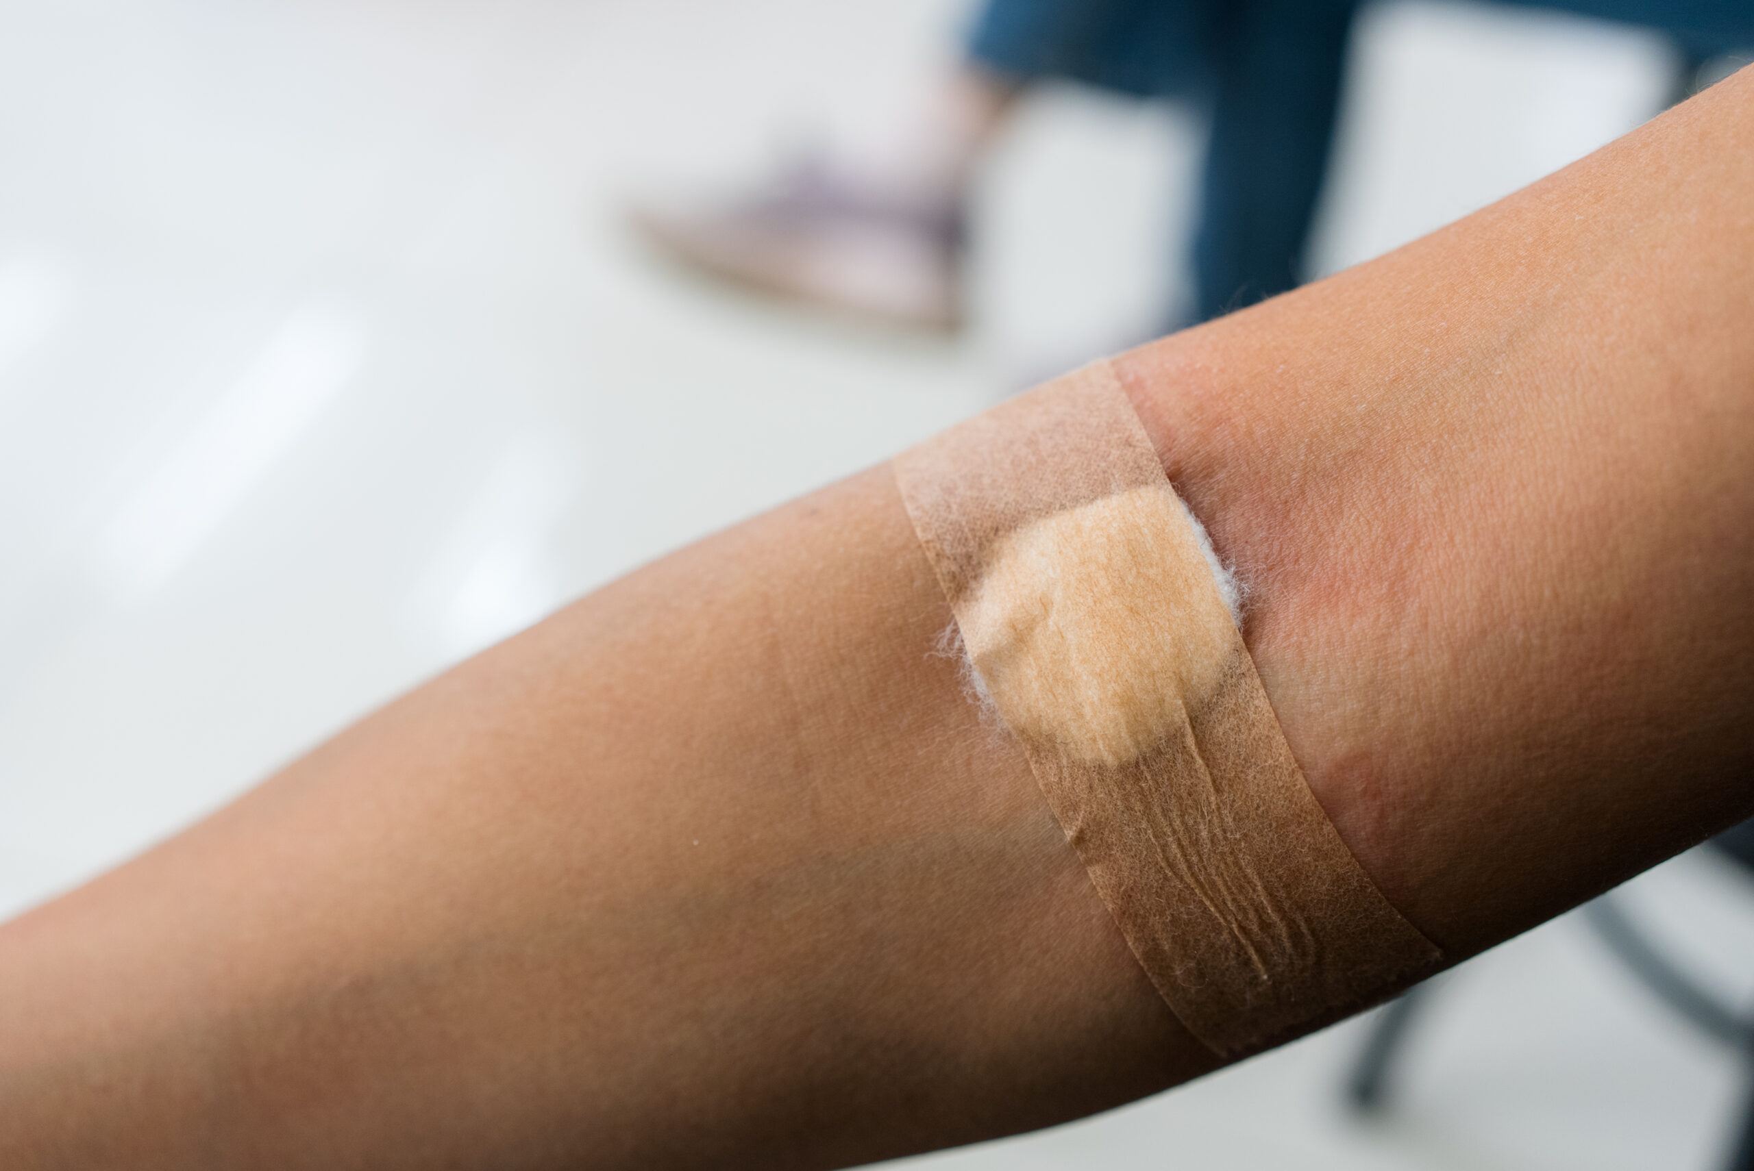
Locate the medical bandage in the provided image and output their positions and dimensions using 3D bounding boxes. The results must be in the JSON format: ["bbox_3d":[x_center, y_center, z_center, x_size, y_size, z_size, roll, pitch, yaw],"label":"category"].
[{"bbox_3d":[0.031,0.012,0.216,0.029,0.080,0.031,-29,-8,7],"label":"medical bandage"}]

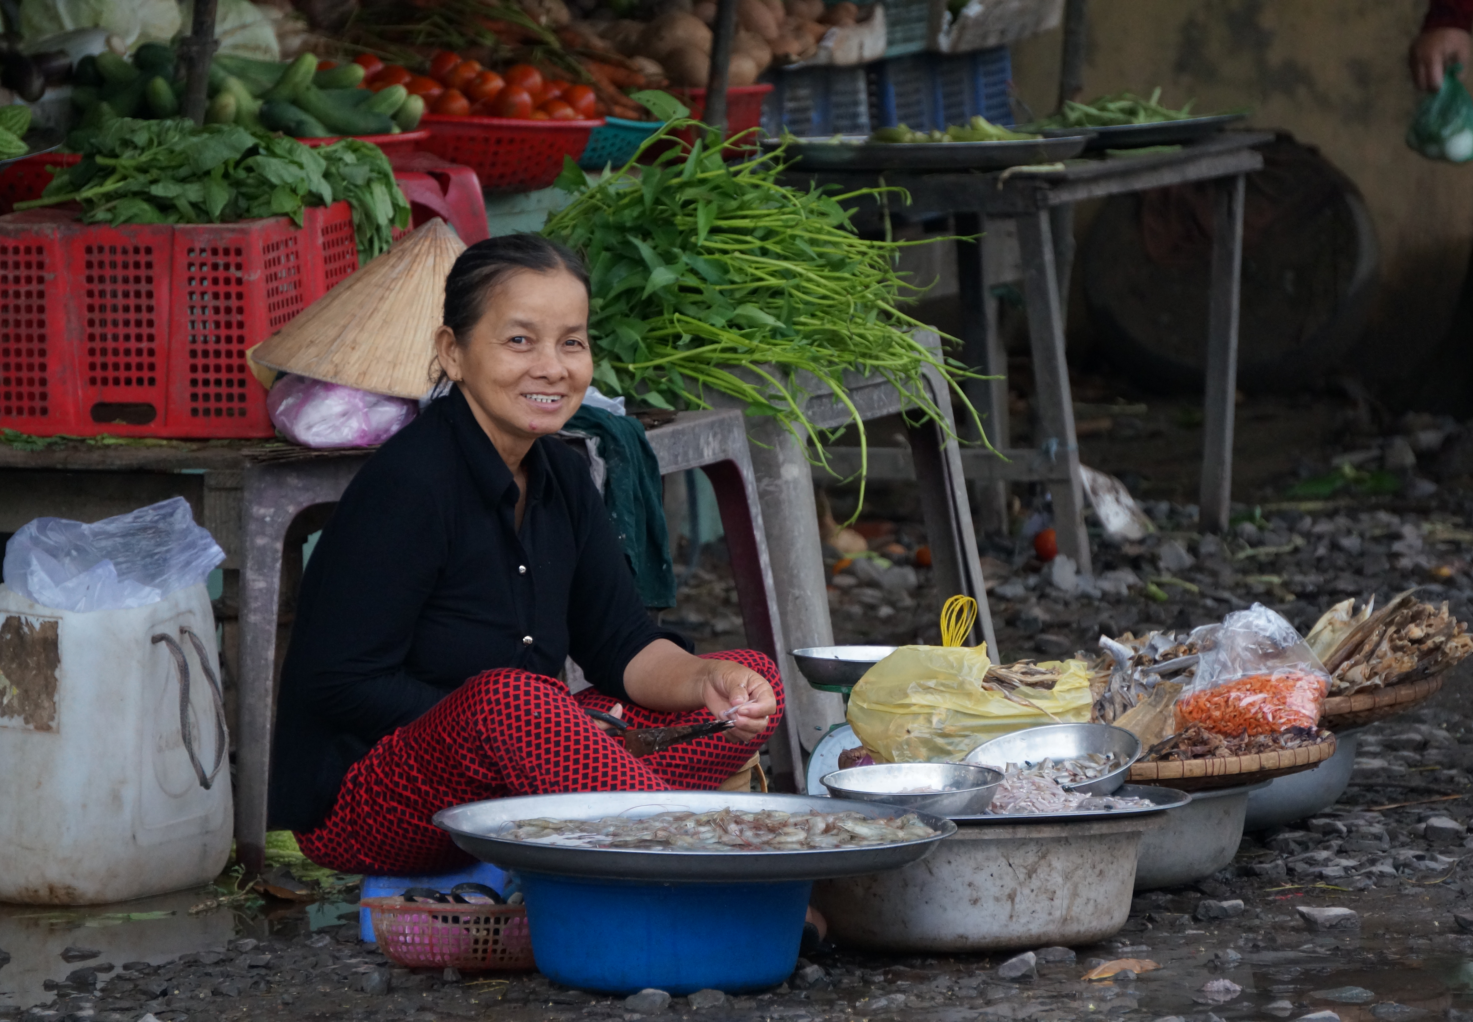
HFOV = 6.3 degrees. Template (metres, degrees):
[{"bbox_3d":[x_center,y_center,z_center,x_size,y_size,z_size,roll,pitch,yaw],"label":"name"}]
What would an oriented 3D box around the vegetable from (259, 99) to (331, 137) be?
[{"bbox_3d":[-0.507,-0.449,15.300,0.120,0.040,0.040,26,8,6],"label":"vegetable"}]

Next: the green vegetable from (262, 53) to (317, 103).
[{"bbox_3d":[-0.576,-0.557,17.150,0.041,0.041,0.115,-4,-23,-31],"label":"green vegetable"}]

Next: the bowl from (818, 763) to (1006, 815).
[{"bbox_3d":[0.187,0.295,14.100,0.194,0.043,0.194,0,5,0],"label":"bowl"}]

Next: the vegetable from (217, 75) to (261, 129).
[{"bbox_3d":[-0.567,-0.465,15.350,0.037,0.115,0.037,-5,-35,-46],"label":"vegetable"}]

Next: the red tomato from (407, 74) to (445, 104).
[{"bbox_3d":[-0.407,-0.551,17.450,0.051,0.042,0.047,-1,5,0],"label":"red tomato"}]

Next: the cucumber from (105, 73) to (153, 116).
[{"bbox_3d":[-0.812,-0.556,17.800,0.125,0.036,0.036,-40,-13,23],"label":"cucumber"}]

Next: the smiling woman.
[{"bbox_3d":[-0.219,0.075,14.650,0.470,0.730,0.580,-6,7,-44],"label":"smiling woman"}]

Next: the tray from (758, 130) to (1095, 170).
[{"bbox_3d":[0.264,-0.497,18.350,0.460,0.040,0.460,0,5,0],"label":"tray"}]

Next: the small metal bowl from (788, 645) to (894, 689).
[{"bbox_3d":[0.143,0.168,14.350,0.173,0.034,0.173,0,5,0],"label":"small metal bowl"}]

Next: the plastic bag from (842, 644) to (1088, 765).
[{"bbox_3d":[0.262,0.219,14.920,0.280,0.140,0.220,0,5,0],"label":"plastic bag"}]

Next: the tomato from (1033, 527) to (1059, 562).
[{"bbox_3d":[0.444,0.048,18.900,0.047,0.047,0.047,-1,5,0],"label":"tomato"}]

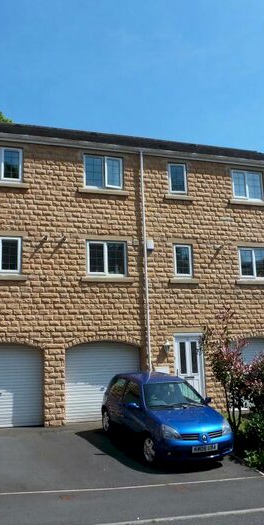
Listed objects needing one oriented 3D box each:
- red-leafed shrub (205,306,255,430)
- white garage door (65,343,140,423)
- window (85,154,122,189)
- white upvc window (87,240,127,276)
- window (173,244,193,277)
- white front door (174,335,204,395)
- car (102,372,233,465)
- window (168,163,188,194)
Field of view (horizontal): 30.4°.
[{"bbox_3d":[2.207,2.470,11.100,1.220,2.750,1.200,2,-12,-17],"label":"red-leafed shrub"},{"bbox_3d":[-0.771,3.293,13.528,2.200,2.170,0.080,2,-12,-17],"label":"white garage door"},{"bbox_3d":[-0.836,-2.654,14.394,1.187,0.975,0.100,2,-10,-17],"label":"window"},{"bbox_3d":[-0.732,-0.099,14.241,1.180,1.010,0.100,2,-12,-17],"label":"white upvc window"},{"bbox_3d":[1.572,-0.038,14.930,0.590,0.990,0.100,2,-12,-17],"label":"window"},{"bbox_3d":[1.709,3.145,14.204,0.910,2.100,0.100,2,-10,-17],"label":"white front door"},{"bbox_3d":[0.600,3.168,10.329,1.680,1.420,3.810,2,-6,-22],"label":"car"},{"bbox_3d":[1.462,-2.638,15.466,0.590,0.990,0.100,2,-12,-17],"label":"window"}]

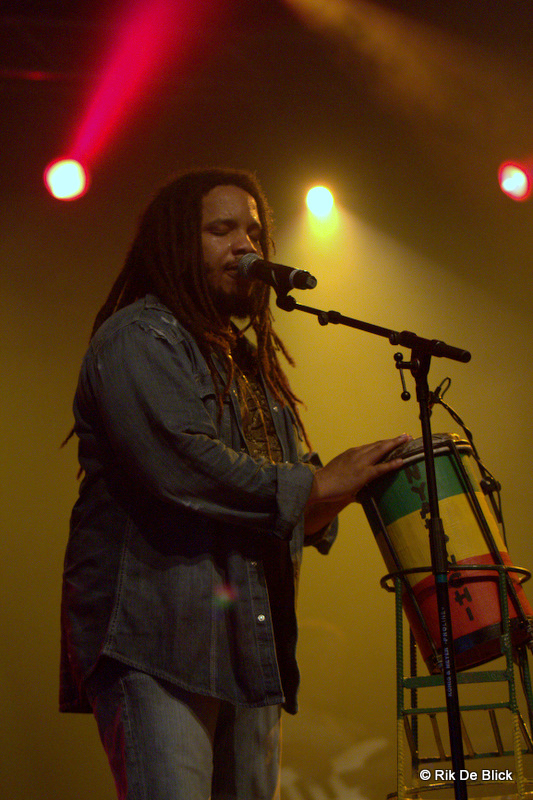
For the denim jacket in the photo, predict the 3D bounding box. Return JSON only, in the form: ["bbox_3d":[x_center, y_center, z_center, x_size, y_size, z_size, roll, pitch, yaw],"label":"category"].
[{"bbox_3d":[-0.130,0.206,5.380,0.470,0.800,0.500,-10,-14,32],"label":"denim jacket"}]

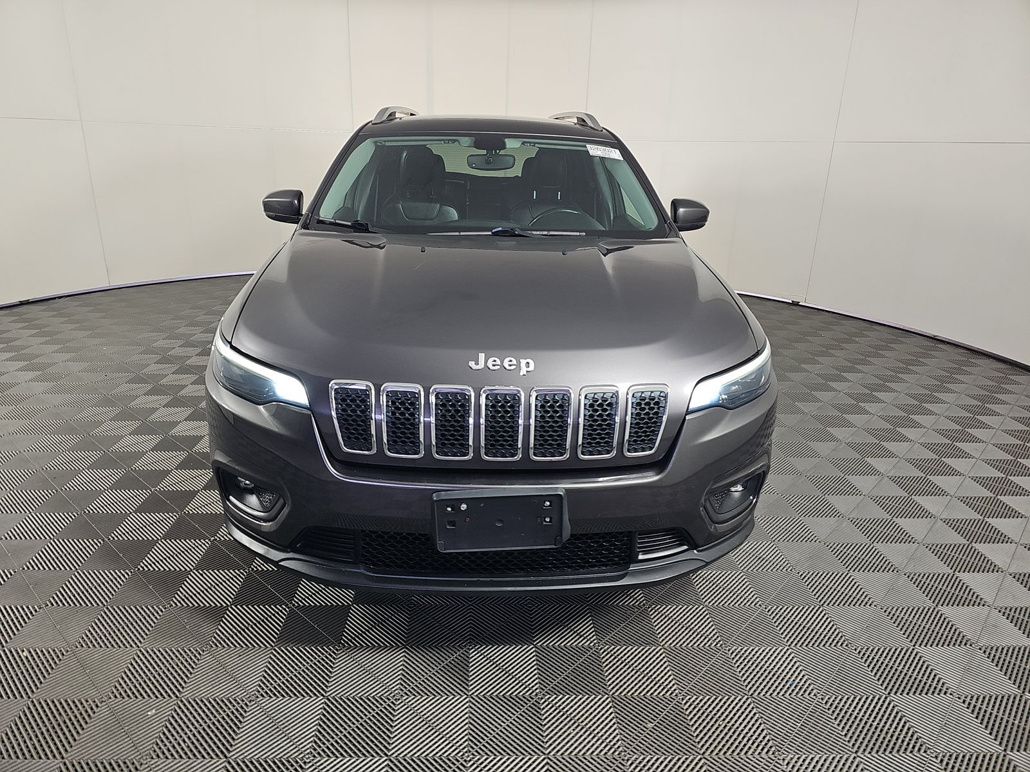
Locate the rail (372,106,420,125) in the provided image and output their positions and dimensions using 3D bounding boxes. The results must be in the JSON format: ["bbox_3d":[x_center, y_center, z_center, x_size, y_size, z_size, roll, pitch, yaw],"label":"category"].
[{"bbox_3d":[-0.702,-1.620,4.143,0.100,0.115,1.770,0,20,-4],"label":"rail"}]

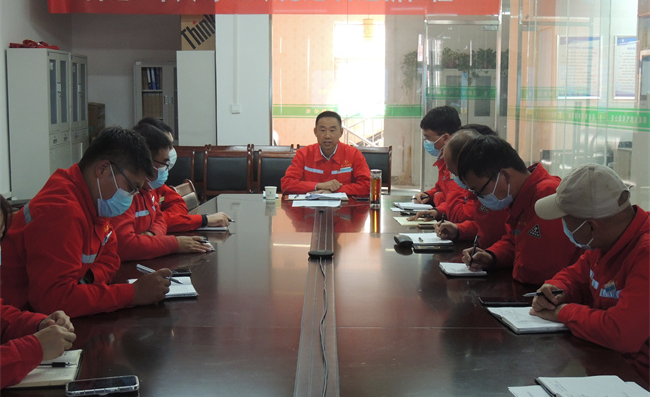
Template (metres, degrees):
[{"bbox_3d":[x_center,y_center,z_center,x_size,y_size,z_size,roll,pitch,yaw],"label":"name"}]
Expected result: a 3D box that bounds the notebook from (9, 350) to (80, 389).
[{"bbox_3d":[-0.692,0.411,2.129,0.190,0.016,0.245,-1,7,-5],"label":"notebook"}]

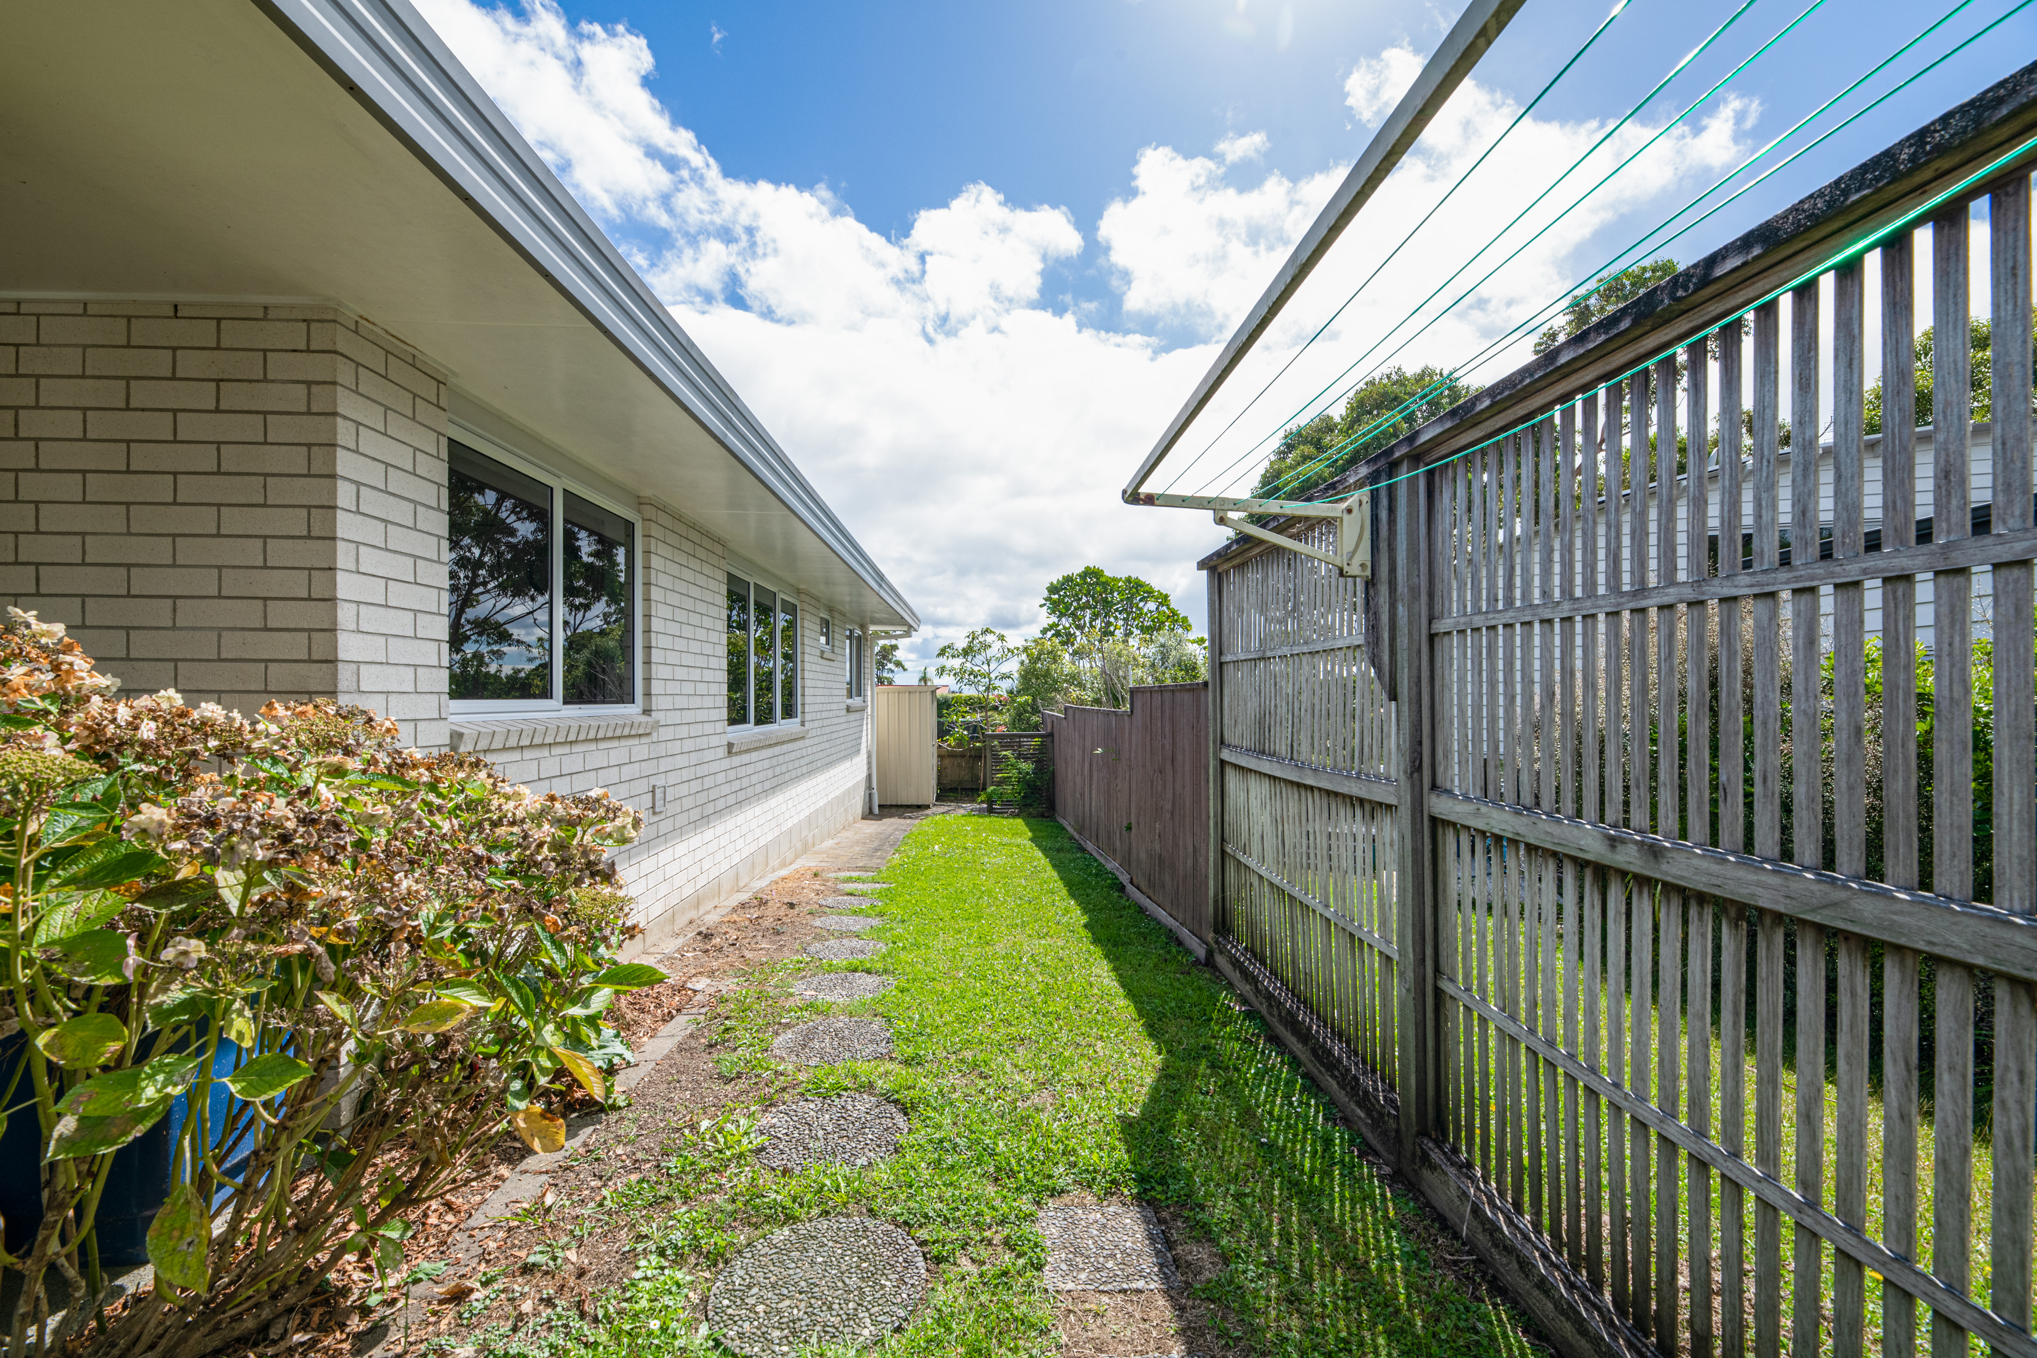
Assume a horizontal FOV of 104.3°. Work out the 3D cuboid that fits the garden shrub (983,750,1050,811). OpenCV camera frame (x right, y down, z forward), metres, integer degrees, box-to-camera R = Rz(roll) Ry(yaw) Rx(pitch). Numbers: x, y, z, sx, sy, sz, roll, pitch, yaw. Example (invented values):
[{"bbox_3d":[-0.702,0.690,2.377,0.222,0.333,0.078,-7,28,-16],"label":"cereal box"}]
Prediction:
[{"bbox_3d":[-0.035,1.540,11.900,1.050,0.950,0.850,0,-1,0],"label":"garden shrub"}]

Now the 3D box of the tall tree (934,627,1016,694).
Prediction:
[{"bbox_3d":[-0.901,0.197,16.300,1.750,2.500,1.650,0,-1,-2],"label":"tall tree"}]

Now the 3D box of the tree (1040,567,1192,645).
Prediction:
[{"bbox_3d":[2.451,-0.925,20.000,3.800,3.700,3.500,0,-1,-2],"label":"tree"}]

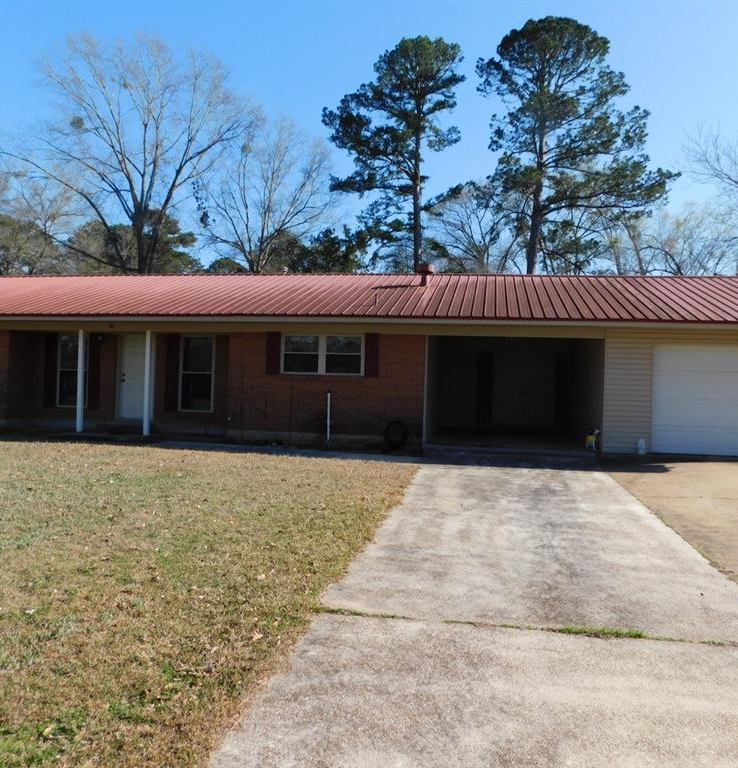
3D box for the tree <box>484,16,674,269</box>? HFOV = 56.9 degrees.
[{"bbox_3d":[11.162,-9.332,37.044,10.444,21.301,9.400,2,1,16],"label":"tree"}]

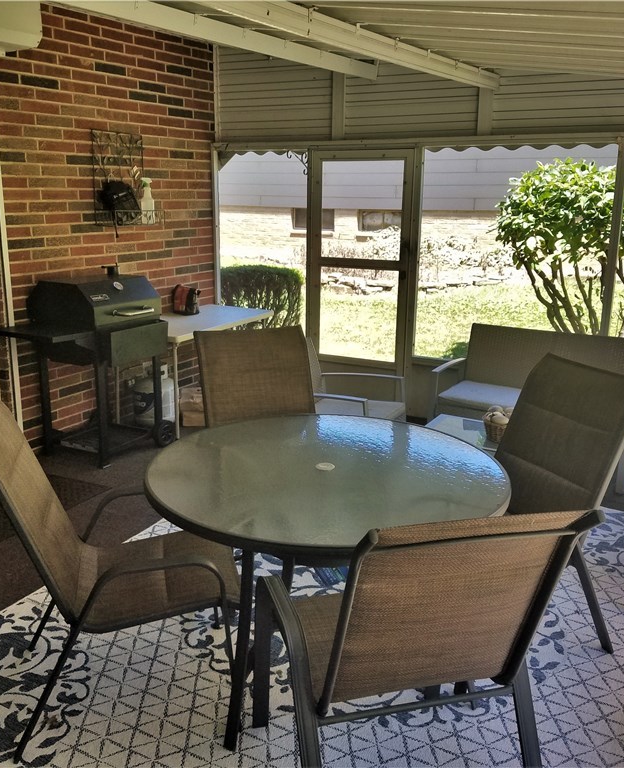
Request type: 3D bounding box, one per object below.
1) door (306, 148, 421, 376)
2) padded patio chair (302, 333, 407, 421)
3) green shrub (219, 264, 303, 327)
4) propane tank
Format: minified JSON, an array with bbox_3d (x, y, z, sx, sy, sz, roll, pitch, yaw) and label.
[{"bbox_3d":[0.352,-0.756,5.872,0.879,1.970,0.061,9,17,29],"label":"door"},{"bbox_3d":[0.139,0.161,4.683,0.667,0.798,0.616,7,16,23],"label":"padded patio chair"},{"bbox_3d":[-0.573,-0.790,8.396,1.071,1.003,0.959,9,17,29],"label":"green shrub"},{"bbox_3d":[-1.148,0.054,5.689,0.308,0.461,0.308,1,15,0],"label":"propane tank"}]

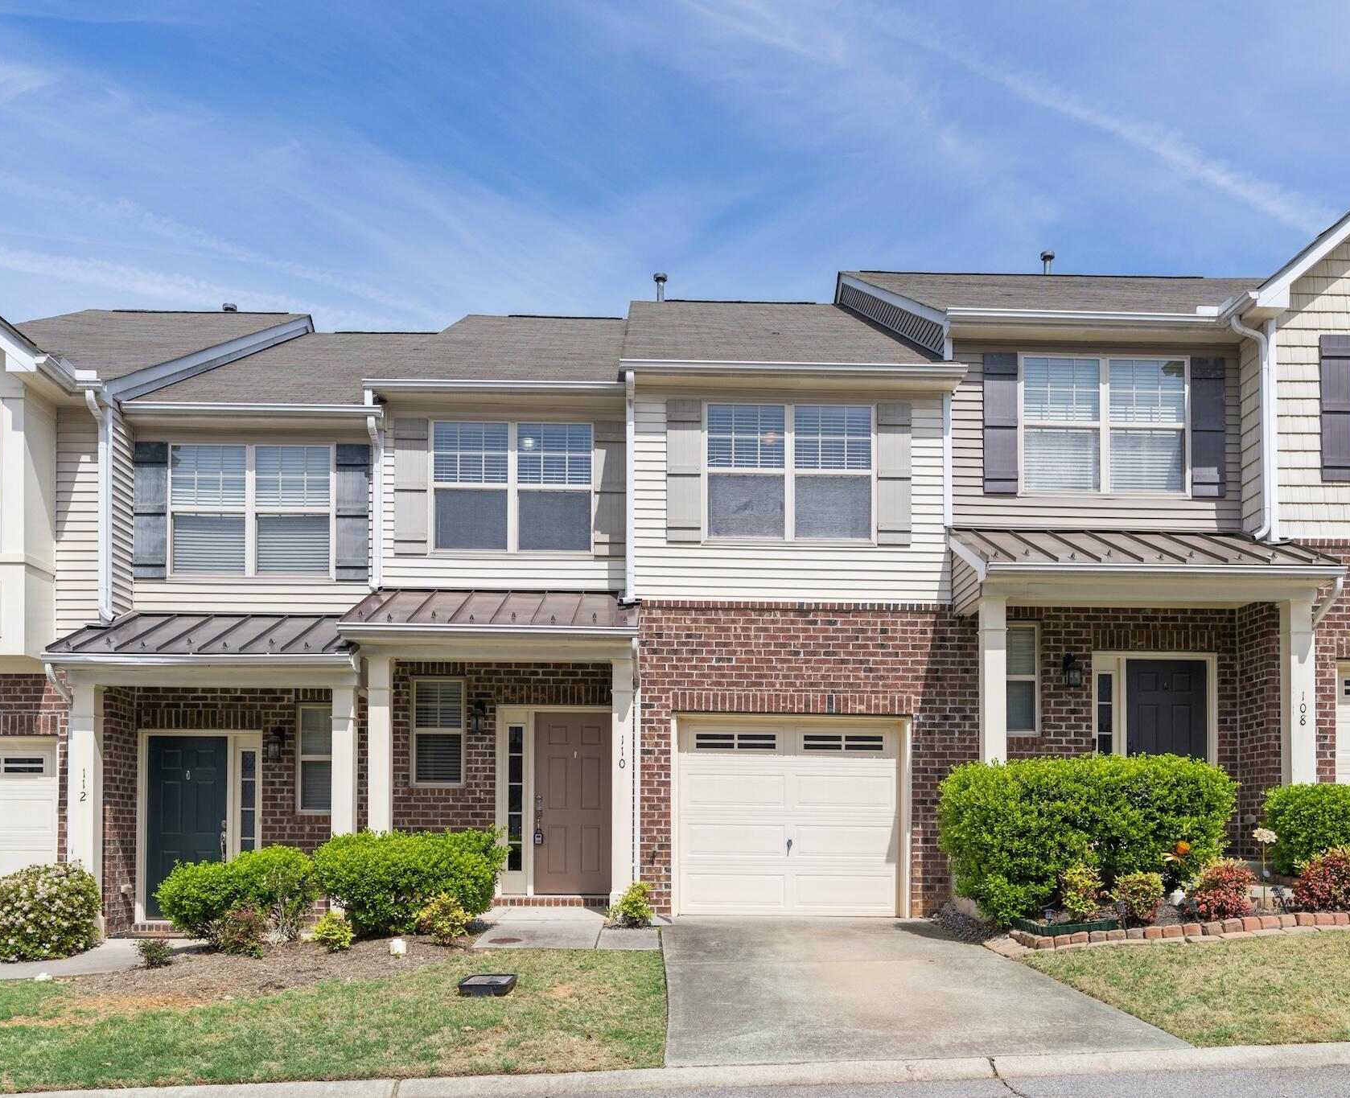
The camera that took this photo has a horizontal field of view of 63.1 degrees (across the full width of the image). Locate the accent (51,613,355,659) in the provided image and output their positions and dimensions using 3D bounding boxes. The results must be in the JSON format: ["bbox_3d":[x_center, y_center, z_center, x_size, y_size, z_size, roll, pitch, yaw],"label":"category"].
[{"bbox_3d":[-4.606,0.865,11.262,2.888,0.345,1.370,0,-1,-2],"label":"accent"}]

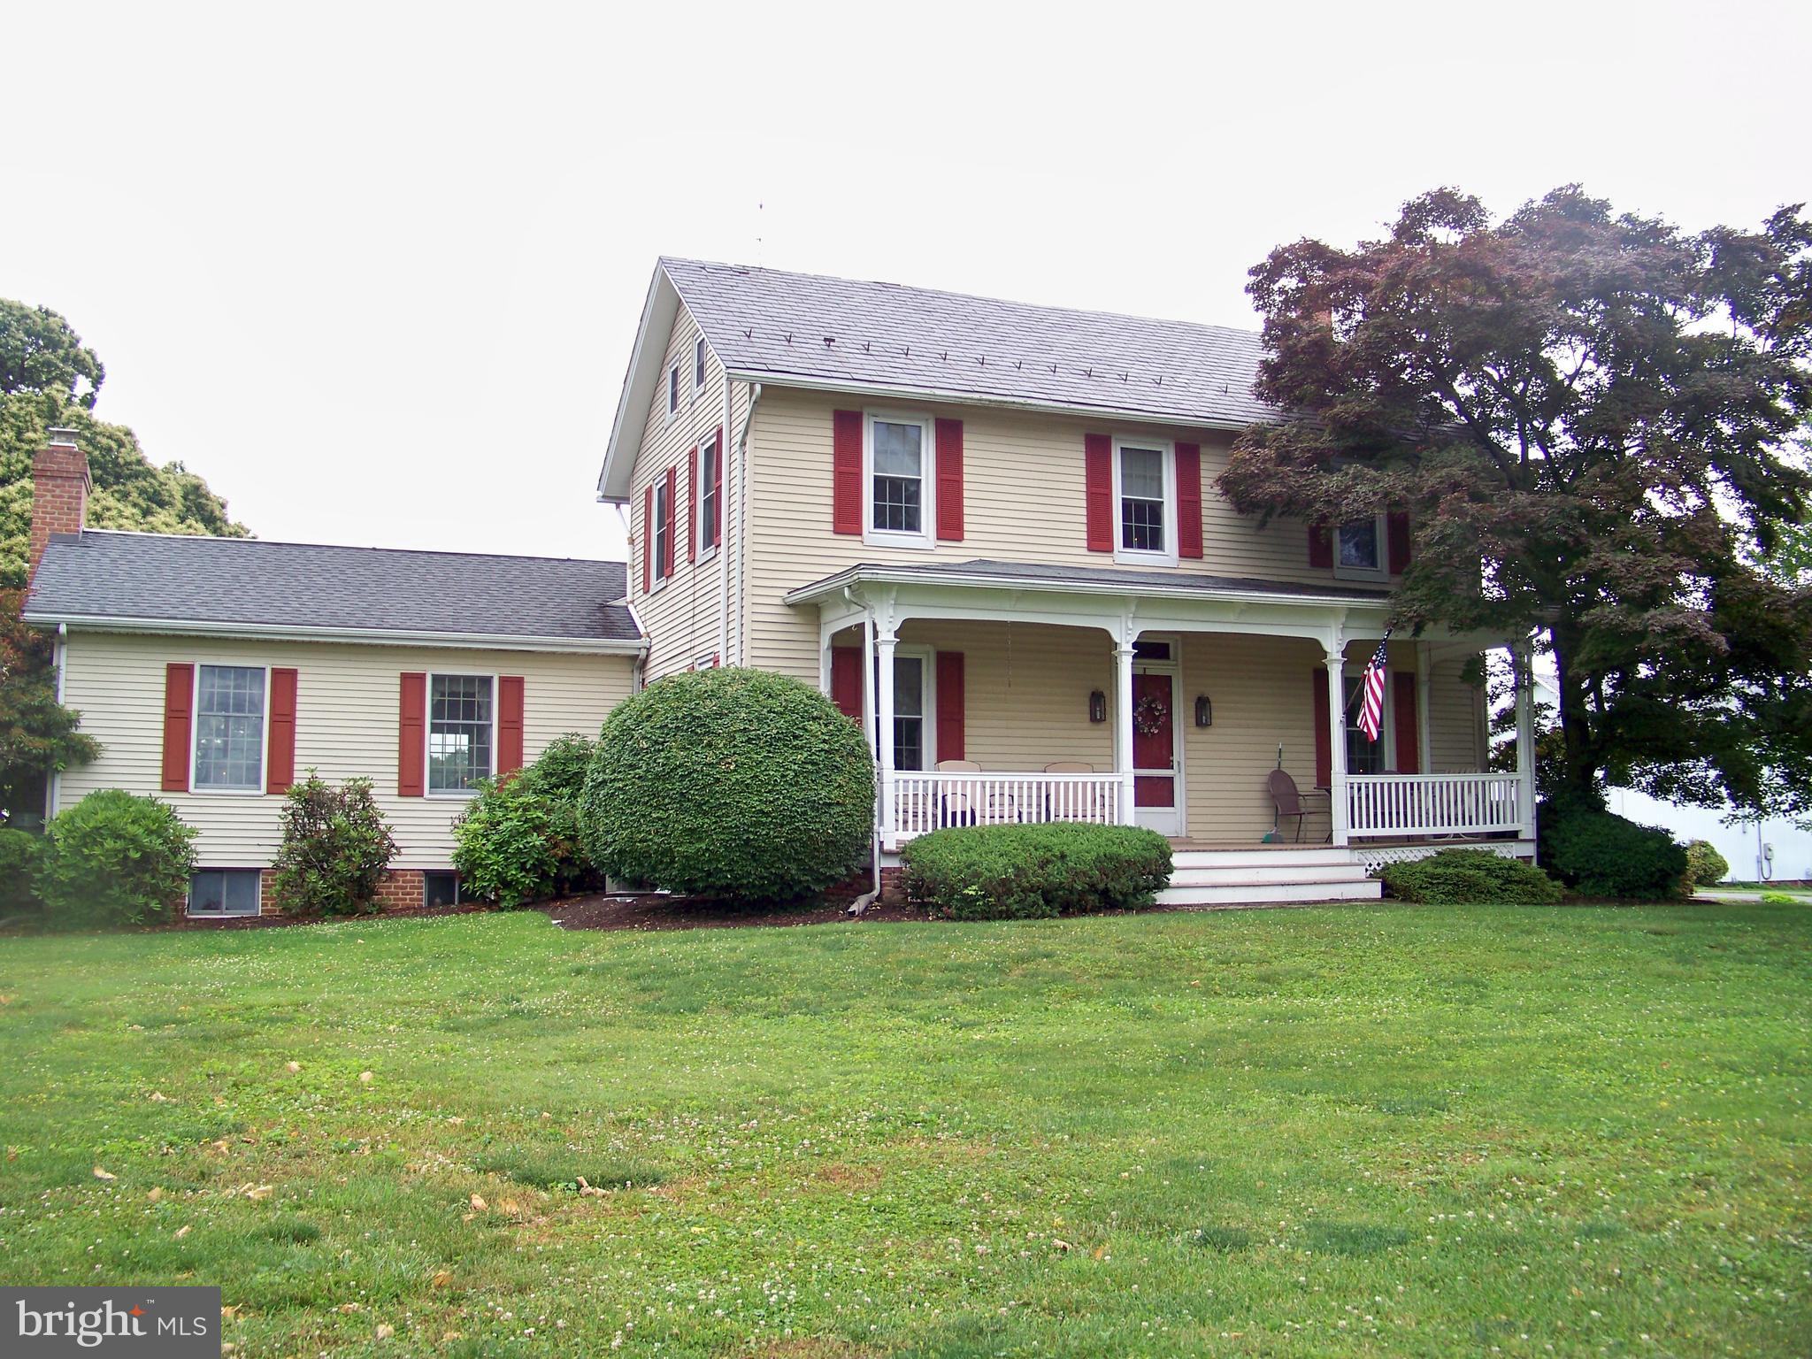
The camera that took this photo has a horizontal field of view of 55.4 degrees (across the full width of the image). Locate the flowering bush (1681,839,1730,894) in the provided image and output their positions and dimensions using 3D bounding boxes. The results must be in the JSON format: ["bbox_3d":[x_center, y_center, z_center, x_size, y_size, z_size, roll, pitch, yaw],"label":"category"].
[{"bbox_3d":[13.854,3.233,30.000,0.950,0.930,0.930,2,-7,-21],"label":"flowering bush"}]

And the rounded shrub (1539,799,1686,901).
[{"bbox_3d":[8.883,2.143,21.700,1.900,1.250,1.750,2,-7,-21],"label":"rounded shrub"}]

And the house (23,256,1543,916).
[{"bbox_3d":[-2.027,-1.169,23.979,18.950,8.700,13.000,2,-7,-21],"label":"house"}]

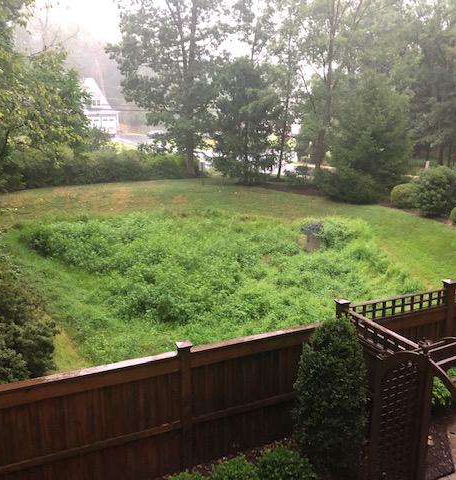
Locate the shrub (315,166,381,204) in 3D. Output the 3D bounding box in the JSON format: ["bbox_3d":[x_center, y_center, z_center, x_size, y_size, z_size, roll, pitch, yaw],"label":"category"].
[{"bbox_3d":[5.615,-2.570,24.425,3.123,1.732,2.655,3,14,13],"label":"shrub"}]

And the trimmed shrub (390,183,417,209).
[{"bbox_3d":[8.006,-2.016,23.433,1.234,1.146,1.234,5,15,18],"label":"trimmed shrub"}]

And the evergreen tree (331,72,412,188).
[{"bbox_3d":[7.317,-5.449,26.713,4.359,6.250,4.359,4,14,15],"label":"evergreen tree"}]

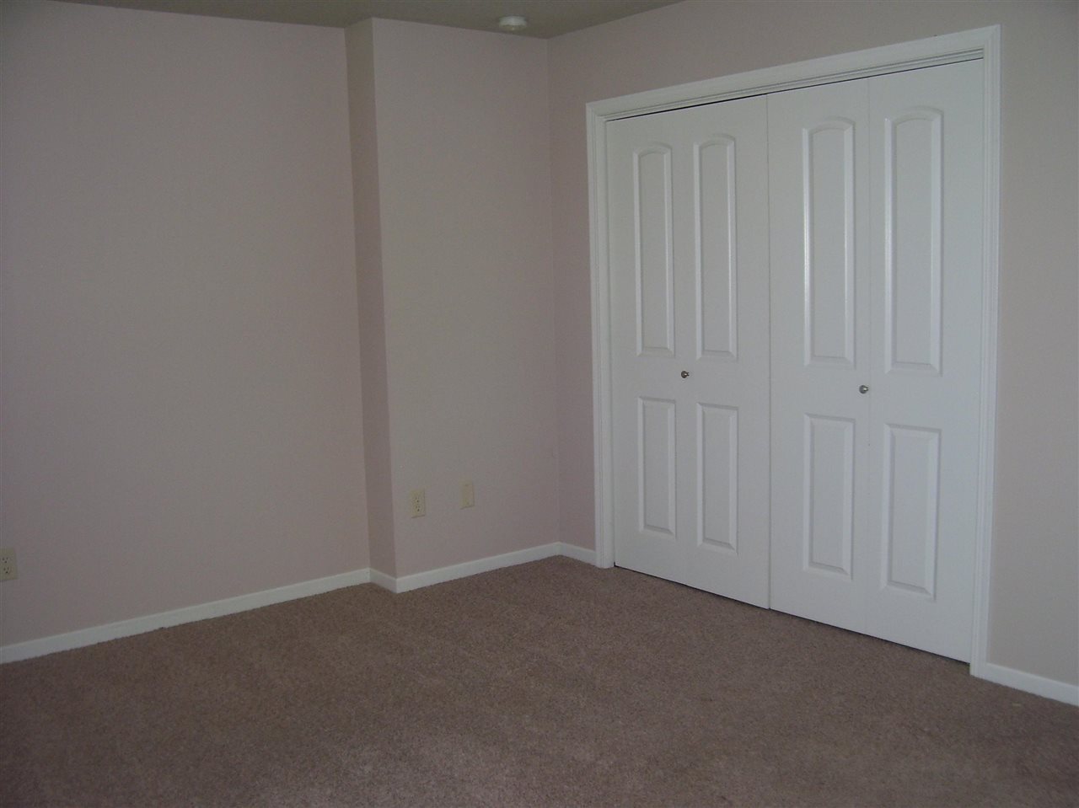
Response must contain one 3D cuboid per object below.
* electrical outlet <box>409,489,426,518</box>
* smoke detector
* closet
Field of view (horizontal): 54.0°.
[{"bbox_3d":[-0.524,0.428,4.571,0.074,0.119,0.020,-7,9,-39],"label":"electrical outlet"},{"bbox_3d":[-0.111,-1.596,4.423,0.130,0.050,0.130,-2,7,0],"label":"smoke detector"},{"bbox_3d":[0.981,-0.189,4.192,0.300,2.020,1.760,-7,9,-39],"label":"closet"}]

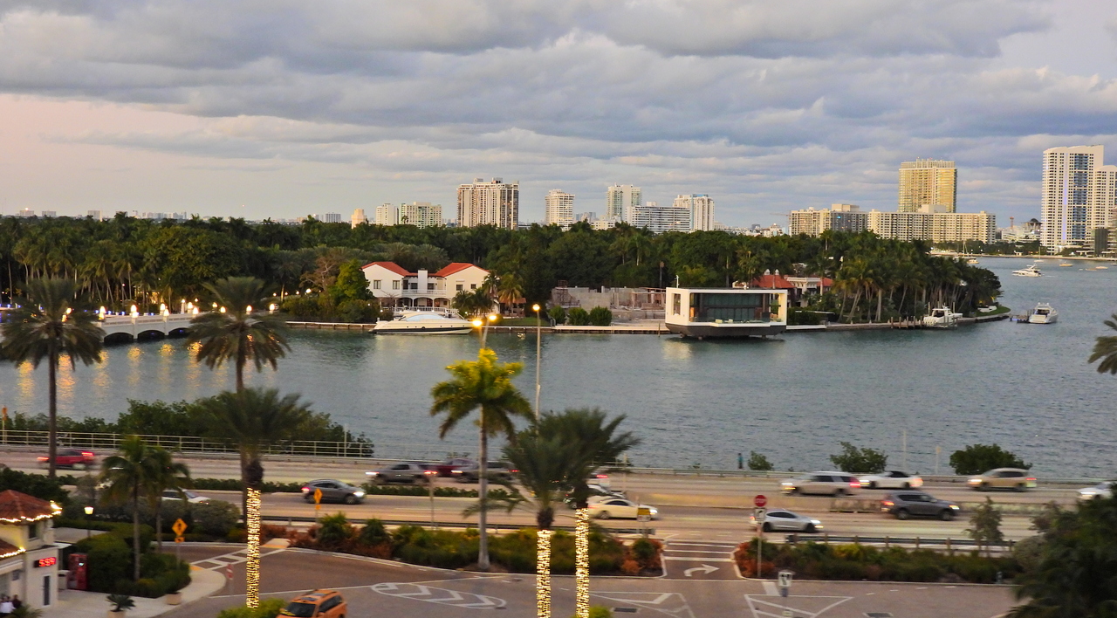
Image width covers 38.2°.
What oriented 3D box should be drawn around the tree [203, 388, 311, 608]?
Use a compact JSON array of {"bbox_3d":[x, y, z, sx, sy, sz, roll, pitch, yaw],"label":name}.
[{"bbox_3d":[-15.297,10.010,81.741,5.400,12.066,5.400,1,3,0],"label":"tree"}]

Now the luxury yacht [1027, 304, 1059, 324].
[{"bbox_3d":[127.620,1.101,424.000,4.200,5.000,12.300,3,4,37],"label":"luxury yacht"}]

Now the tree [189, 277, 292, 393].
[{"bbox_3d":[-20.379,6.175,102.807,6.500,16.525,6.500,1,3,0],"label":"tree"}]

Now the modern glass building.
[{"bbox_3d":[34.362,0.803,329.864,22.900,9.700,10.000,0,3,-24],"label":"modern glass building"}]

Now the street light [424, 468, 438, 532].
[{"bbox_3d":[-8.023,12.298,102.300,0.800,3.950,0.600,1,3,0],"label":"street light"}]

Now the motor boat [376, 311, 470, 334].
[{"bbox_3d":[-27.278,2.699,327.500,20.700,4.700,5.000,1,3,-2],"label":"motor boat"}]

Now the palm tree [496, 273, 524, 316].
[{"bbox_3d":[-10.656,-2.871,355.000,6.100,9.600,6.100,1,3,0],"label":"palm tree"}]

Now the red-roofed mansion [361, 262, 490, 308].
[{"bbox_3d":[-30.112,-5.398,367.000,28.300,10.800,17.000,1,3,-3],"label":"red-roofed mansion"}]

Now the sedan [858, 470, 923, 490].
[{"bbox_3d":[26.035,13.329,126.911,4.750,1.400,1.870,1,3,5],"label":"sedan"}]

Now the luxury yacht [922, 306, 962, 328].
[{"bbox_3d":[86.246,1.664,362.000,3.600,4.300,11.800,4,4,41],"label":"luxury yacht"}]

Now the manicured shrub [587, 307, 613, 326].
[{"bbox_3d":[8.600,1.373,334.862,4.700,4.100,4.400,1,3,0],"label":"manicured shrub"}]

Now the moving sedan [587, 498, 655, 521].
[{"bbox_3d":[4.540,13.708,111.814,4.750,1.450,1.850,1,3,5],"label":"moving sedan"}]

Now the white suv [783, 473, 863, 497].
[{"bbox_3d":[19.944,13.234,123.221,5.250,1.820,2.000,1,3,3],"label":"white suv"}]

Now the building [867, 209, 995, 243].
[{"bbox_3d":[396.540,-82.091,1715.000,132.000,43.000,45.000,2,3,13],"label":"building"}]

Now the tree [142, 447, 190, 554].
[{"bbox_3d":[-23.191,11.371,94.821,2.900,6.500,2.900,1,3,0],"label":"tree"}]

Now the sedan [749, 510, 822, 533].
[{"bbox_3d":[15.185,14.116,108.217,4.720,1.450,1.860,1,3,3],"label":"sedan"}]

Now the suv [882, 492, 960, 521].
[{"bbox_3d":[24.773,13.485,110.500,5.050,1.750,1.970,1,3,2],"label":"suv"}]

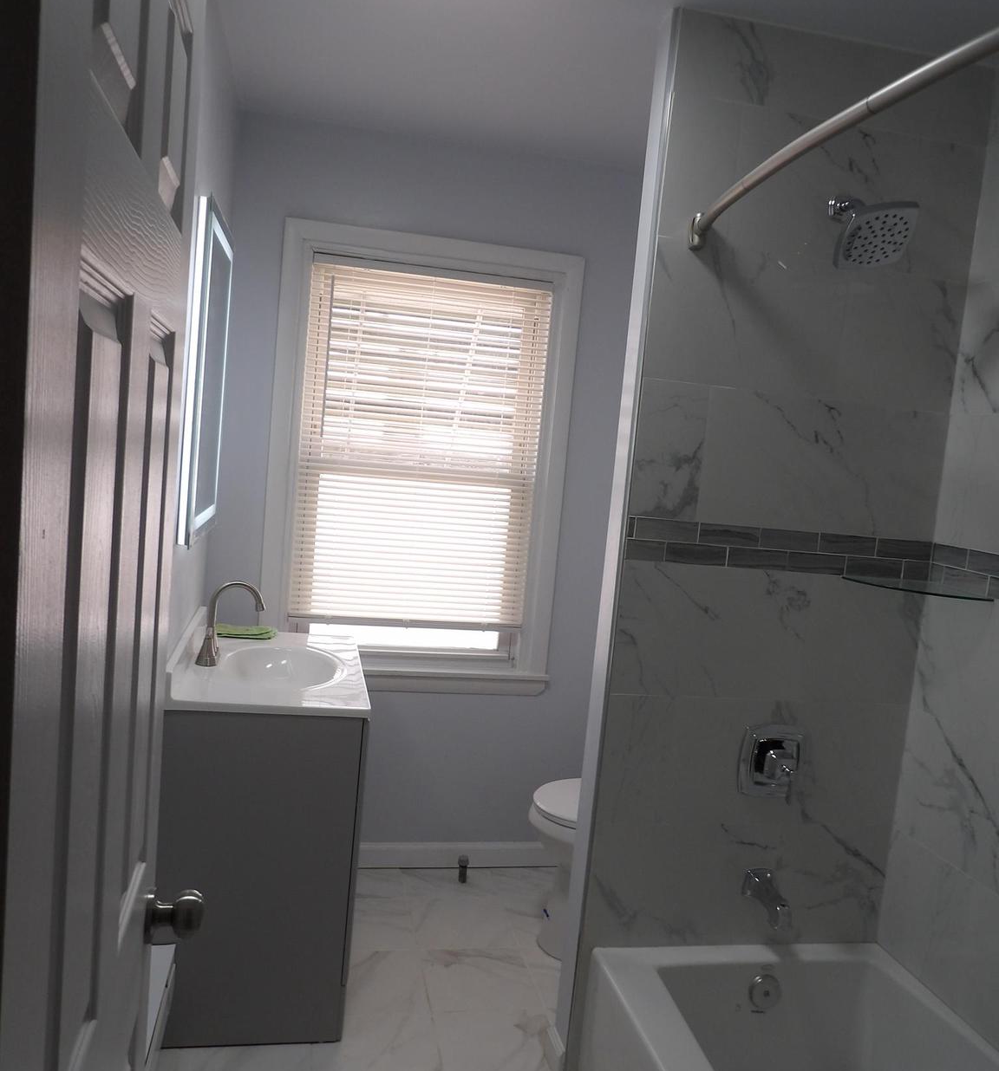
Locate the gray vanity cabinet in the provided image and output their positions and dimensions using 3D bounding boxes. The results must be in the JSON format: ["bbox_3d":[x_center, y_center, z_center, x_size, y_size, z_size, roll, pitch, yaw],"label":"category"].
[{"bbox_3d":[-0.658,0.787,2.586,0.476,0.828,0.772,4,6,-12],"label":"gray vanity cabinet"}]

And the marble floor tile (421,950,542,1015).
[{"bbox_3d":[-0.057,1.262,2.620,0.305,0.010,0.302,4,6,-12],"label":"marble floor tile"}]

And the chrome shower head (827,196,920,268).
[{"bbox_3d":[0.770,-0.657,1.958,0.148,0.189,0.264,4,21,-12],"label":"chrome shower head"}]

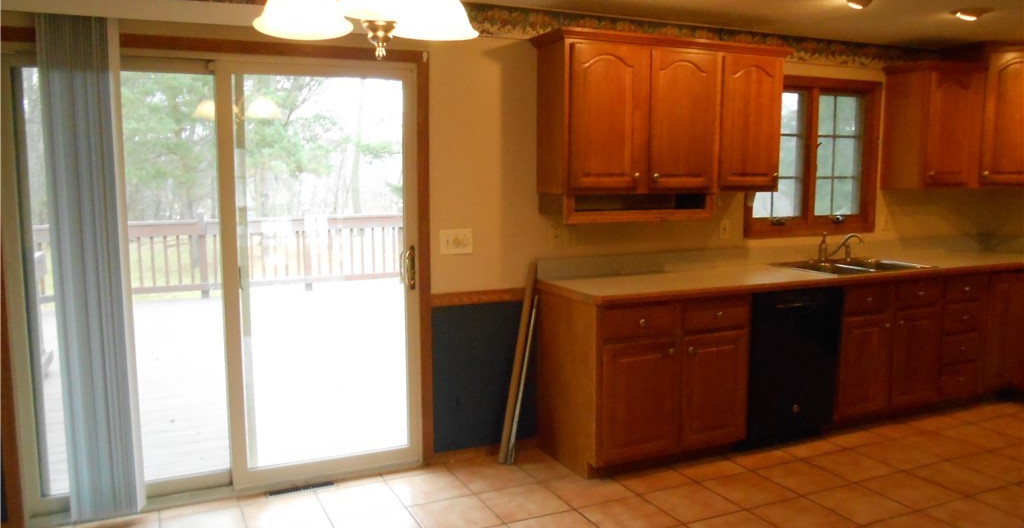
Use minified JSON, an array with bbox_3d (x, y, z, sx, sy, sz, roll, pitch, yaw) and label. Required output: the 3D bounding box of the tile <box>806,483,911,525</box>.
[{"bbox_3d":[1.549,1.074,3.429,0.328,0.010,0.328,-3,7,-25],"label":"tile"}]

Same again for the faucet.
[{"bbox_3d":[2.028,-0.100,4.735,0.090,0.190,0.270,-6,8,-39],"label":"faucet"}]

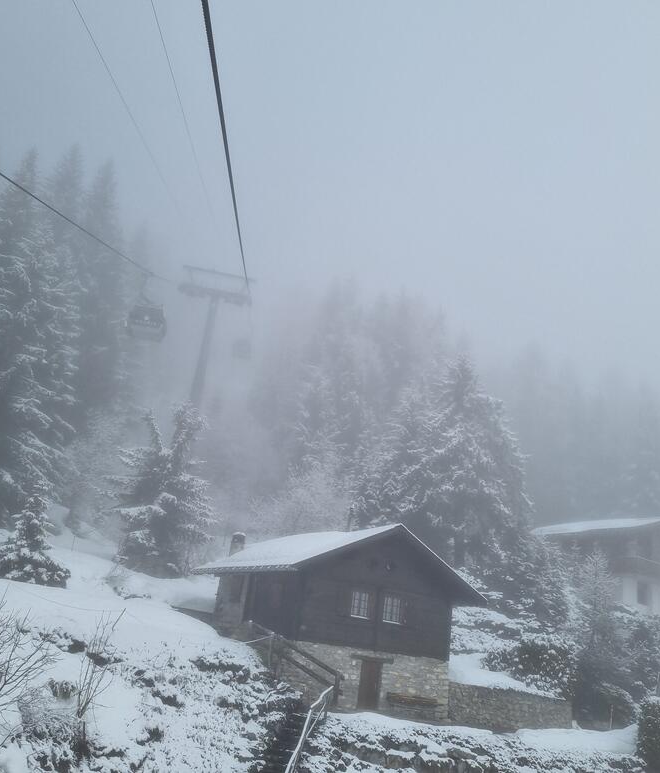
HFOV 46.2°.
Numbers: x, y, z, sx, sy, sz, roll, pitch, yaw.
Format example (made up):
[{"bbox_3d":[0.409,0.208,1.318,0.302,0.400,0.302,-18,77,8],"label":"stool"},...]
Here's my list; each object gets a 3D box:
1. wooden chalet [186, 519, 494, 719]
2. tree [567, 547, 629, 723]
[{"bbox_3d":[-0.010,8.916,30.518,8.512,6.548,8.432,18,-21,-28],"label":"wooden chalet"},{"bbox_3d":[14.826,13.571,43.000,3.400,9.042,3.400,6,-20,0],"label":"tree"}]

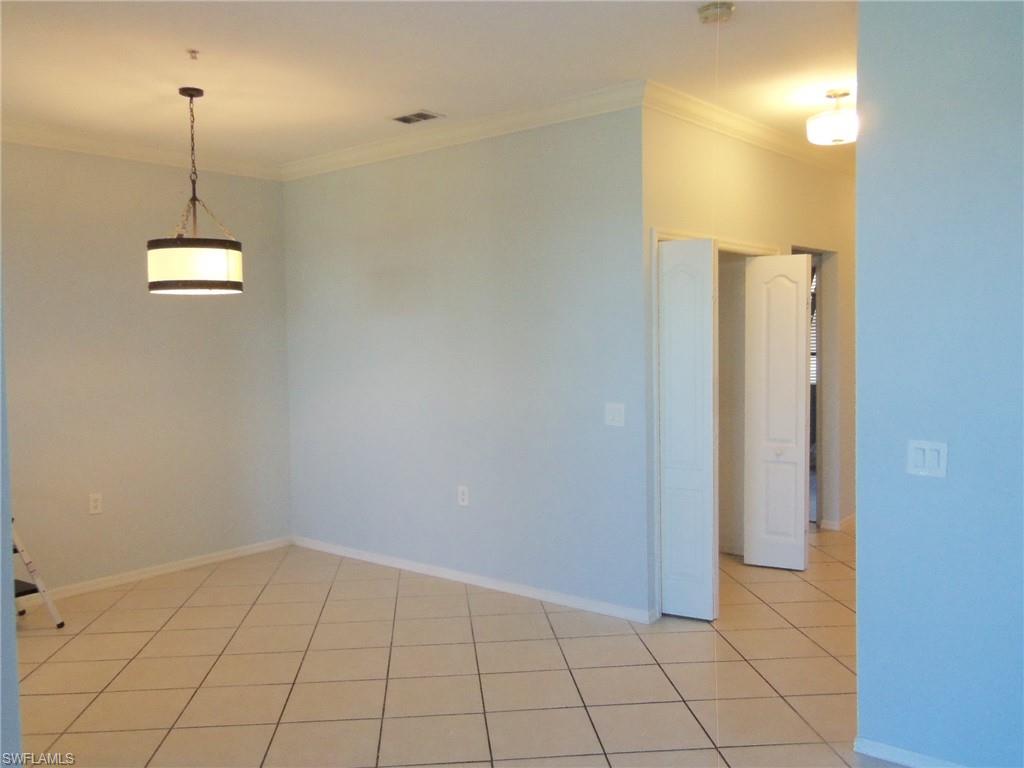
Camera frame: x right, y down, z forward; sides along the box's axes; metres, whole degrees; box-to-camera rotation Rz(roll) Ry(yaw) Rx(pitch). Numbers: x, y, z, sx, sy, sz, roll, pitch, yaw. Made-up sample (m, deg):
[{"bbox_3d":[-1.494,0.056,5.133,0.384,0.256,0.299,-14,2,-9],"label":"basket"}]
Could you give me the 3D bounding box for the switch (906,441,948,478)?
[{"bbox_3d":[1.424,0.259,2.840,0.117,0.117,0.012,1,3,41],"label":"switch"}]

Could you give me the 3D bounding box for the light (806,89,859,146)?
[{"bbox_3d":[1.731,-1.418,4.400,0.325,0.290,0.325,-1,3,0],"label":"light"}]

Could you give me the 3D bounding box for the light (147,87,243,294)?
[{"bbox_3d":[-1.622,-0.988,4.230,0.475,1.010,0.475,-1,3,0],"label":"light"}]

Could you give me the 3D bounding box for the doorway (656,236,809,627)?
[{"bbox_3d":[1.377,0.214,5.006,0.300,2.030,1.500,1,3,40],"label":"doorway"}]

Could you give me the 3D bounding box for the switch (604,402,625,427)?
[{"bbox_3d":[0.556,0.168,4.470,0.117,0.118,0.012,1,3,40],"label":"switch"}]

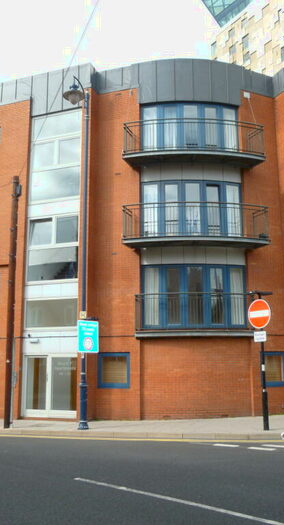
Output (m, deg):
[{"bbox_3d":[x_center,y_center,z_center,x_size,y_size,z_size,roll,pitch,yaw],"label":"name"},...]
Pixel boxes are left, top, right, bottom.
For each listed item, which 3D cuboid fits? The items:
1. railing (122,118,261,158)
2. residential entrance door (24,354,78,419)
[{"bbox_3d":[1.719,-3.852,16.505,4.600,1.170,1.300,0,-10,-2],"label":"railing"},{"bbox_3d":[-2.980,3.973,16.247,2.027,1.967,0.120,-4,-11,21],"label":"residential entrance door"}]

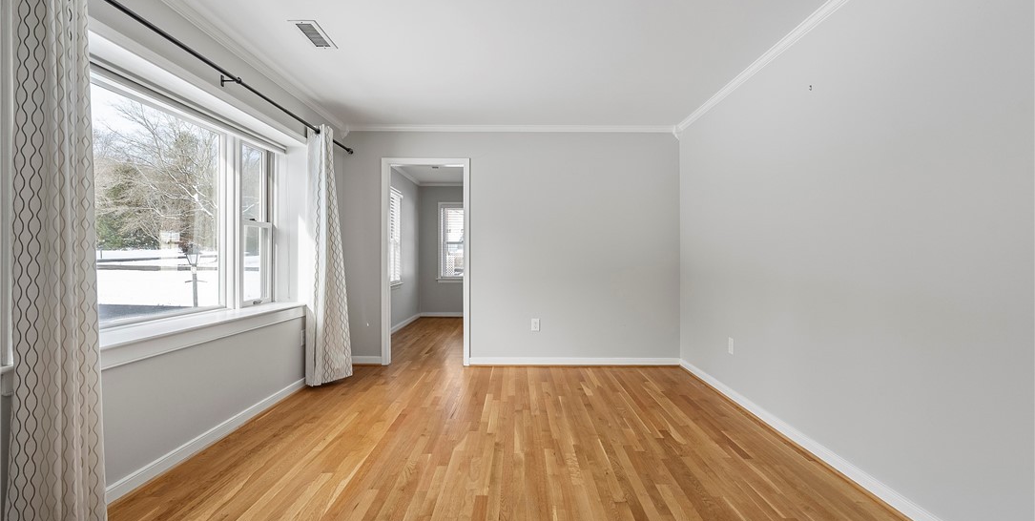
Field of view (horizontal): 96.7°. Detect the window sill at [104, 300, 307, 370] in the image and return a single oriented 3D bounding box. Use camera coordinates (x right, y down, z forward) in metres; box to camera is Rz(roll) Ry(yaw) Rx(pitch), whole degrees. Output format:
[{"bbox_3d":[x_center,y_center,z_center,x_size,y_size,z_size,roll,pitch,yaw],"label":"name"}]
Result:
[{"bbox_3d":[-1.927,0.415,2.860,0.380,0.100,2.360,0,0,0],"label":"window sill"}]

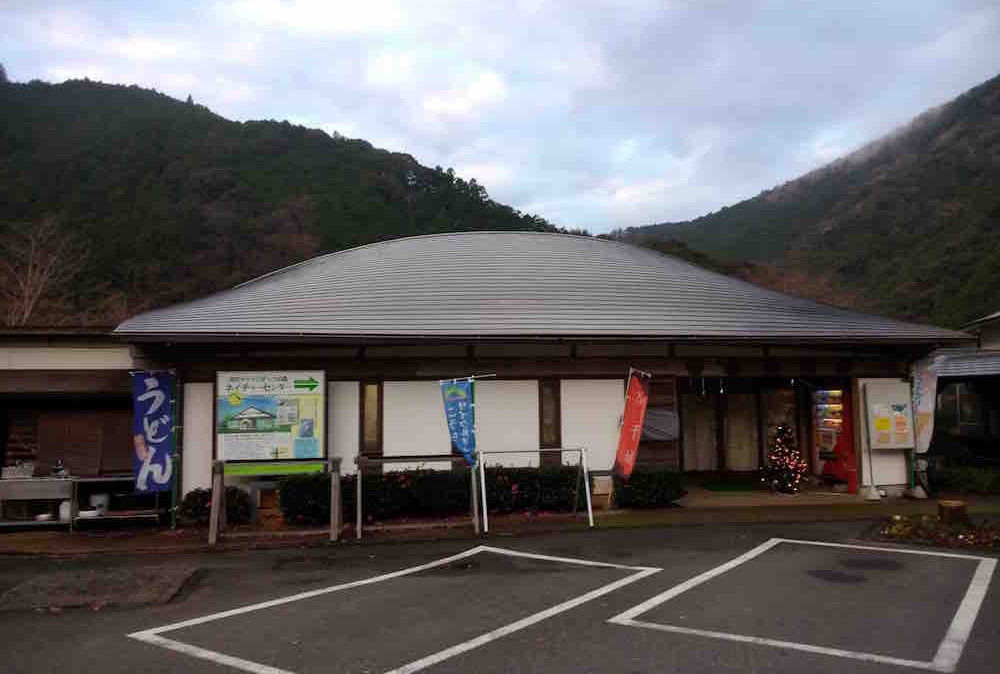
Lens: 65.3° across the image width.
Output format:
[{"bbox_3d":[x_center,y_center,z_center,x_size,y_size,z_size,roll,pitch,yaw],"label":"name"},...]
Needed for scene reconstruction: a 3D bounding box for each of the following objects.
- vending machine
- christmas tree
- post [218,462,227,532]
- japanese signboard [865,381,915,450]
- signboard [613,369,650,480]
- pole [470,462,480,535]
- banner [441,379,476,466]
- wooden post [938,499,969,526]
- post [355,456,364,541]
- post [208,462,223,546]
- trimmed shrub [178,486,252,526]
[{"bbox_3d":[6.667,1.861,15.066,0.700,1.830,1.130,0,-5,-9],"label":"vending machine"},{"bbox_3d":[5.003,2.147,13.668,0.800,1.220,0.800,0,-5,-9],"label":"christmas tree"},{"bbox_3d":[-3.771,2.181,10.600,0.100,0.970,0.100,0,-4,-7],"label":"post"},{"bbox_3d":[6.508,1.308,13.000,0.780,1.140,0.080,0,-4,-6],"label":"japanese signboard"},{"bbox_3d":[2.091,1.391,12.400,0.550,1.830,0.100,12,-4,-38],"label":"signboard"},{"bbox_3d":[-0.346,2.263,11.000,0.080,1.030,0.080,0,-4,-7],"label":"pole"},{"bbox_3d":[-0.561,1.156,10.542,0.480,1.180,0.080,0,-5,-6],"label":"banner"},{"bbox_3d":[6.279,2.437,10.800,0.400,0.400,0.400,0,-4,-7],"label":"wooden post"},{"bbox_3d":[-1.867,2.146,10.364,0.090,1.110,0.100,0,-9,-9],"label":"post"},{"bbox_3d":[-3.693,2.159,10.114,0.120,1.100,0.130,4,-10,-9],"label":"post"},{"bbox_3d":[-4.227,2.526,11.590,1.000,0.550,0.800,0,-5,-9],"label":"trimmed shrub"}]

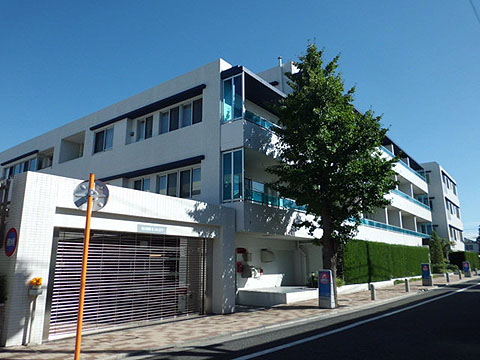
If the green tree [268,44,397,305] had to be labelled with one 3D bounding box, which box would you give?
[{"bbox_3d":[3.520,-0.565,13.851,4.850,10.300,4.700,0,-13,0],"label":"green tree"}]

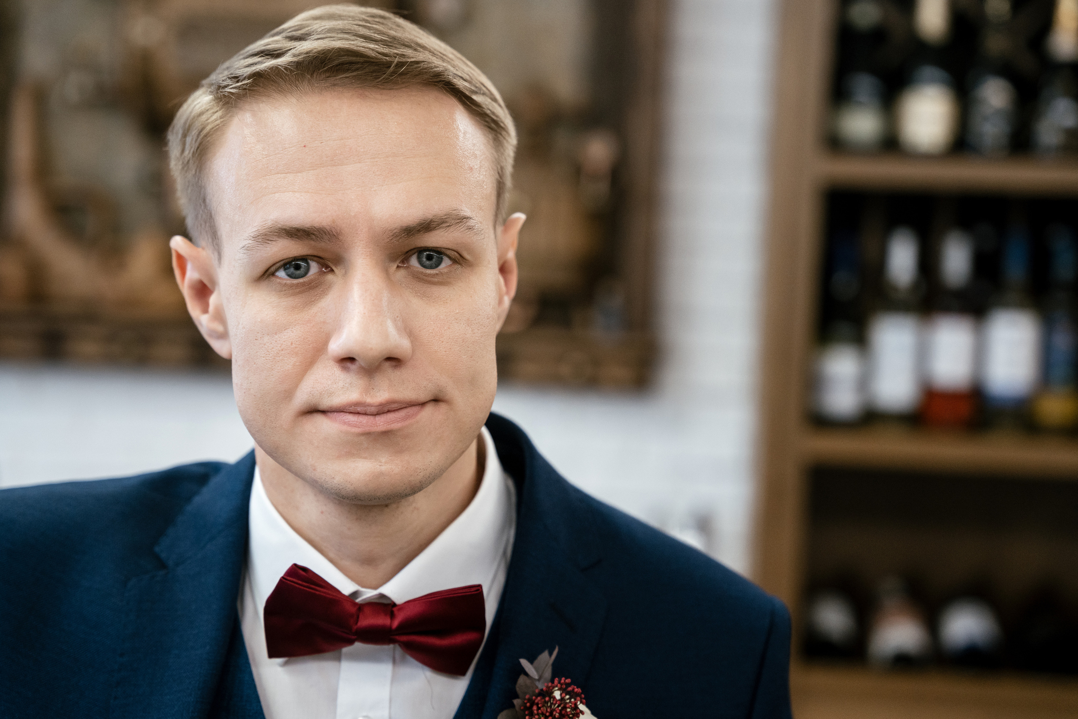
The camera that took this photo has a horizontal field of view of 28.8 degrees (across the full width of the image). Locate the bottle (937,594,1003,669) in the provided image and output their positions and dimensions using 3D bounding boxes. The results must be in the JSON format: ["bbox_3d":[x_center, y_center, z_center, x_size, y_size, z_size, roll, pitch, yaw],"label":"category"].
[{"bbox_3d":[0.664,0.412,3.236,0.079,0.079,0.295,2,20,9],"label":"bottle"}]

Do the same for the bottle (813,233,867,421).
[{"bbox_3d":[0.452,-0.046,3.140,0.077,0.295,0.077,2,5,8],"label":"bottle"}]

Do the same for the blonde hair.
[{"bbox_3d":[-0.103,-0.105,1.085,0.176,0.150,0.195,-6,4,-9],"label":"blonde hair"}]

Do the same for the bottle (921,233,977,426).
[{"bbox_3d":[0.616,-0.047,3.120,0.077,0.298,0.077,2,5,8],"label":"bottle"}]

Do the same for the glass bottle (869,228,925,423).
[{"bbox_3d":[0.535,-0.050,3.130,0.077,0.298,0.077,2,5,8],"label":"glass bottle"}]

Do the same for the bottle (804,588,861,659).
[{"bbox_3d":[0.457,0.412,3.267,0.079,0.079,0.295,2,20,8],"label":"bottle"}]

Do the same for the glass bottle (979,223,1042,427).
[{"bbox_3d":[0.703,-0.051,3.110,0.079,0.305,0.079,2,5,8],"label":"glass bottle"}]

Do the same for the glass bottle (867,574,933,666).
[{"bbox_3d":[0.554,0.419,3.247,0.079,0.079,0.295,2,20,6],"label":"glass bottle"}]

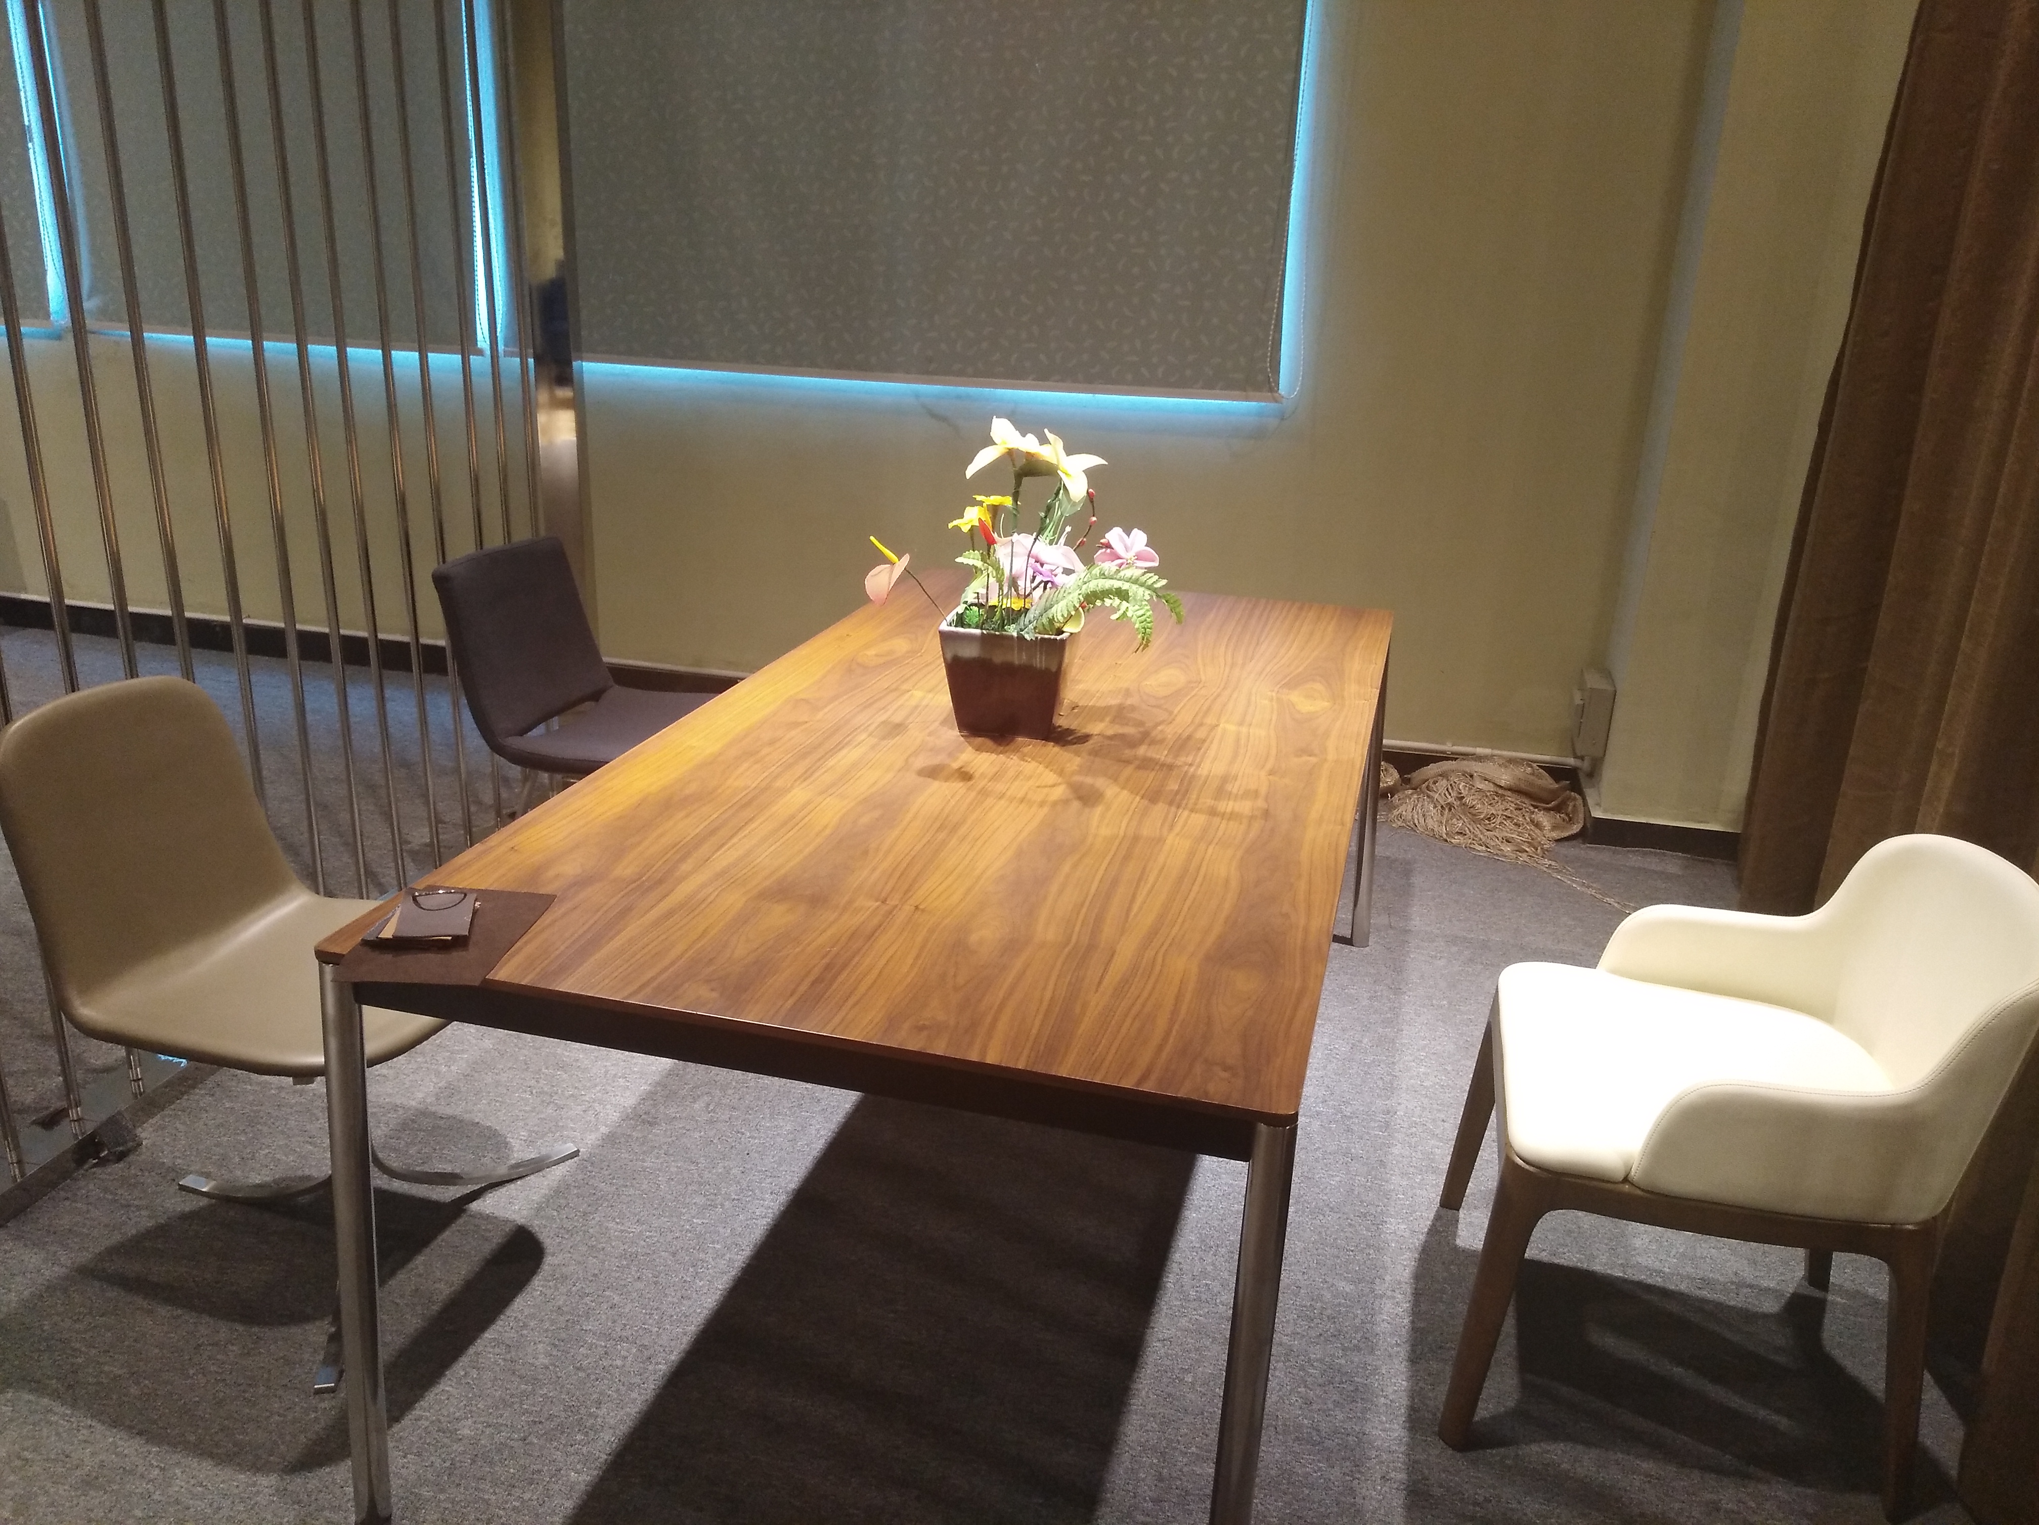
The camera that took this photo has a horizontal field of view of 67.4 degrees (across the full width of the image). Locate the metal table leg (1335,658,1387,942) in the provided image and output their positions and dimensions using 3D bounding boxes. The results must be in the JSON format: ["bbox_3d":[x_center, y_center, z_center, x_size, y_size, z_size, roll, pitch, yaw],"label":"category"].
[{"bbox_3d":[0.753,0.063,3.272,0.045,0.715,0.045,7,20,14],"label":"metal table leg"}]

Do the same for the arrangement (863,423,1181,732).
[{"bbox_3d":[0.006,-0.278,2.297,0.480,0.460,0.300,3,19,2],"label":"arrangement"}]

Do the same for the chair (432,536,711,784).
[{"bbox_3d":[-0.862,-0.038,3.267,0.570,0.790,0.490,9,20,18],"label":"chair"}]

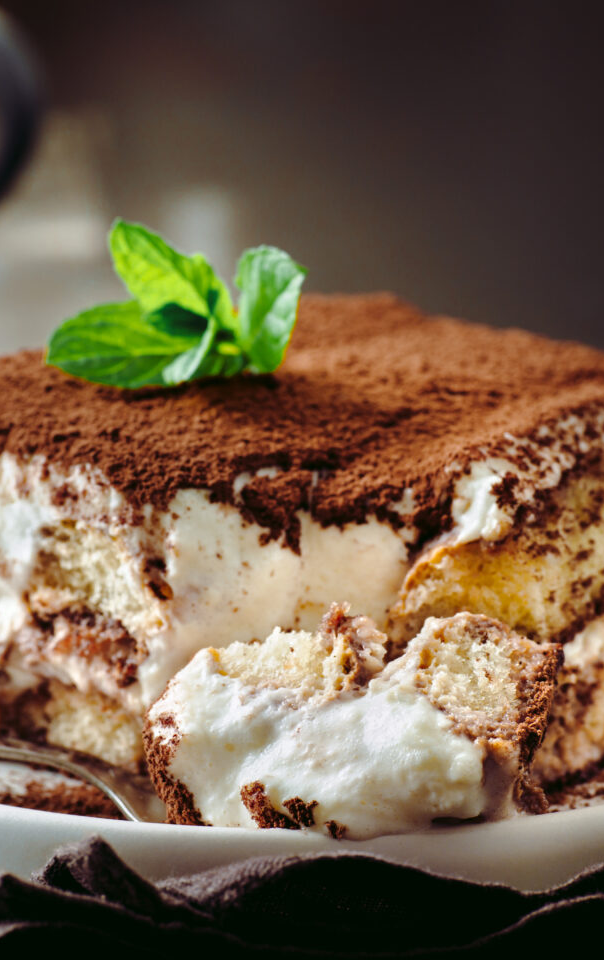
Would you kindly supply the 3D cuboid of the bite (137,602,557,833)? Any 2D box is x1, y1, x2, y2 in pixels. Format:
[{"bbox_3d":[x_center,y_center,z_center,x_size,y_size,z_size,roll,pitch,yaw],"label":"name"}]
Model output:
[{"bbox_3d":[0.006,0.028,0.513,0.050,0.028,0.032,-1,14,0],"label":"bite"}]

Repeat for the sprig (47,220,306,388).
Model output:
[{"bbox_3d":[-0.017,-0.024,0.573,0.035,0.019,0.025,-1,14,0],"label":"sprig"}]

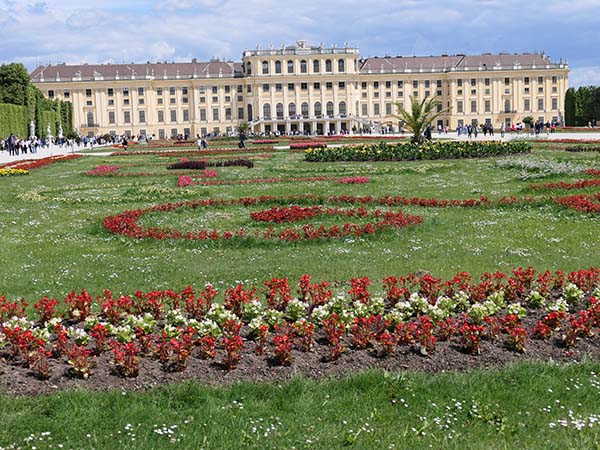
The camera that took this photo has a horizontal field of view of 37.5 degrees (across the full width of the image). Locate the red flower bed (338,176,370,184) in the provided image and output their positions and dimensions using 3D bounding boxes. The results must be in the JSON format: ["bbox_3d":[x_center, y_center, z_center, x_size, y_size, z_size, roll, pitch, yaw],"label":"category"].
[{"bbox_3d":[1.601,-1.352,26.629,1.000,0.200,0.700,-2,6,0],"label":"red flower bed"}]

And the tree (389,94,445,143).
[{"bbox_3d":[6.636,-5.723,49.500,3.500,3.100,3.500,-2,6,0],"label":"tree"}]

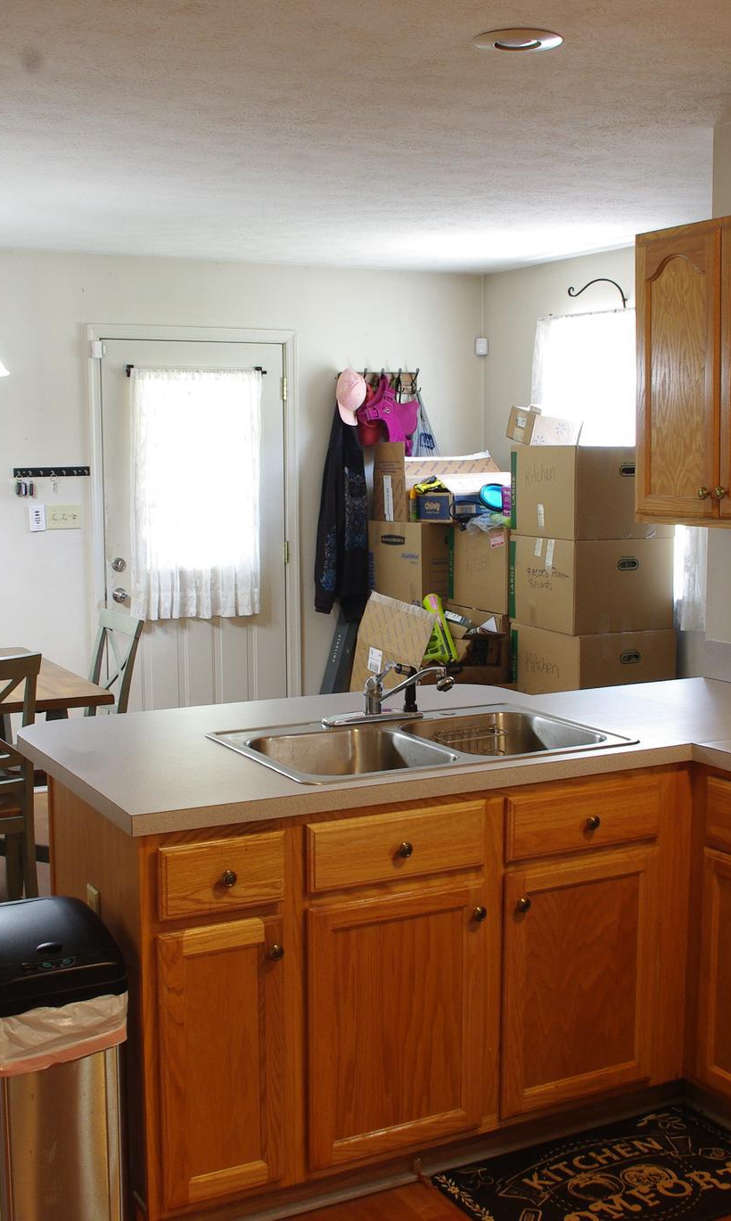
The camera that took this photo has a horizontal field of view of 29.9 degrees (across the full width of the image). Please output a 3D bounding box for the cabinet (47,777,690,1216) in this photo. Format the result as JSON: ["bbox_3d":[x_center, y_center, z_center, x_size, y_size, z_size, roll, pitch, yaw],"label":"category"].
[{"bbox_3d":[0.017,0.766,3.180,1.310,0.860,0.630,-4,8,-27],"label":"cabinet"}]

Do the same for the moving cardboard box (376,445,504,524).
[{"bbox_3d":[0.381,-0.650,6.970,0.580,0.380,0.380,-4,7,-28],"label":"moving cardboard box"}]

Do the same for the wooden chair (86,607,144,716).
[{"bbox_3d":[-1.149,0.506,5.196,0.545,0.955,0.450,-4,8,-31],"label":"wooden chair"}]

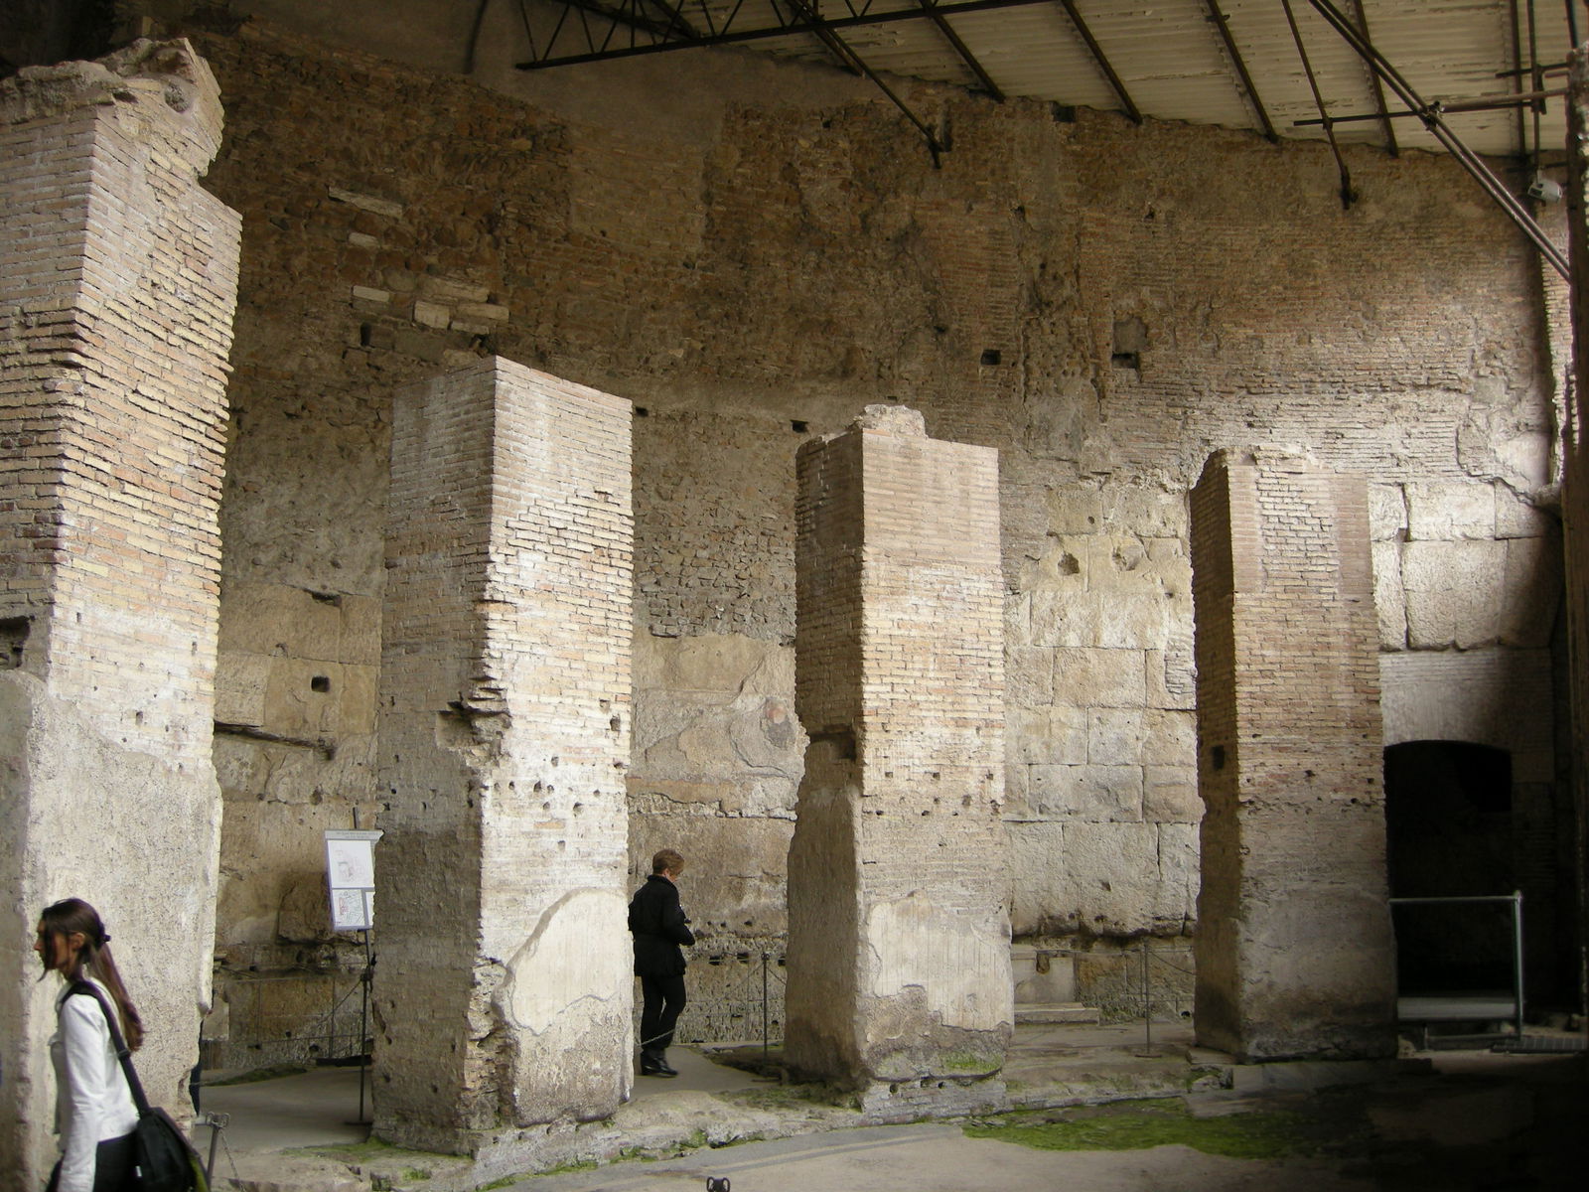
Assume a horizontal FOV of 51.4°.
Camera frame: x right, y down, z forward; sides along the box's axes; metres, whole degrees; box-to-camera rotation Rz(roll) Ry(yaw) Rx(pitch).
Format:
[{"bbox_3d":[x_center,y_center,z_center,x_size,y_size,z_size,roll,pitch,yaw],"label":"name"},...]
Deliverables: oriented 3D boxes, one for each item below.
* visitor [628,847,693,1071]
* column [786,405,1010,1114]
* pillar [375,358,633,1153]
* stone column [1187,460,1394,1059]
[{"bbox_3d":[-1.011,2.759,12.467,0.390,1.668,0.470,6,-10,-35],"label":"visitor"},{"bbox_3d":[0.829,1.242,13.324,1.370,5.387,1.091,5,-10,-29],"label":"column"},{"bbox_3d":[-1.861,1.011,10.862,0.947,4.838,1.334,-6,-11,36],"label":"pillar"},{"bbox_3d":[4.271,1.330,14.416,1.274,5.140,1.140,1,-9,-5],"label":"stone column"}]

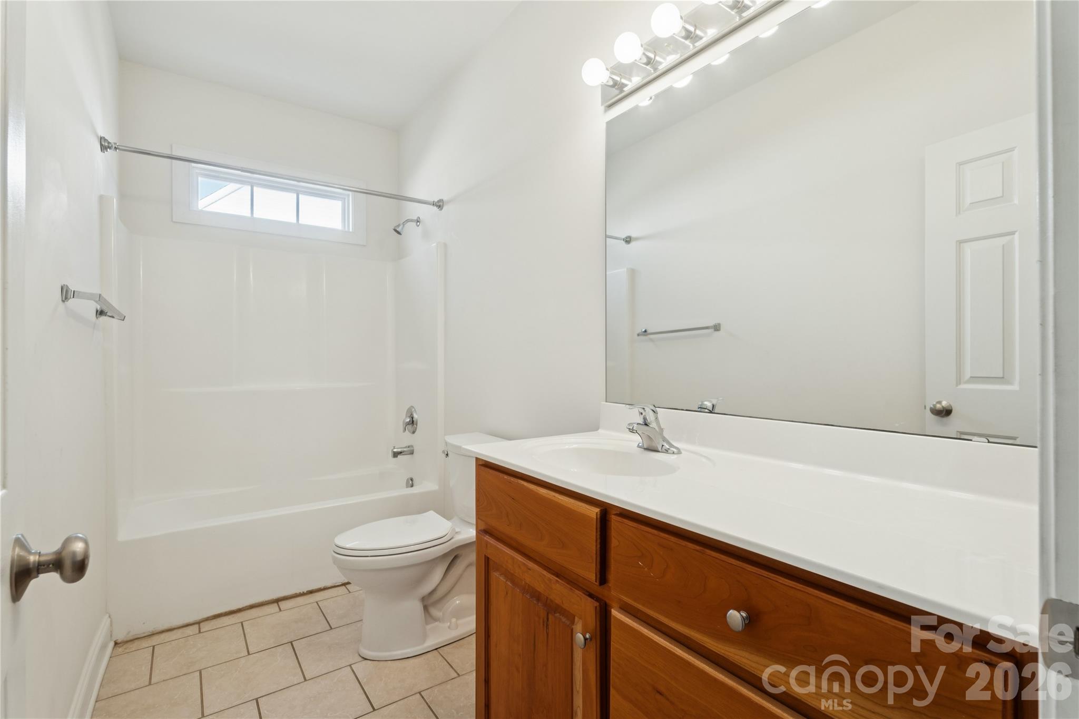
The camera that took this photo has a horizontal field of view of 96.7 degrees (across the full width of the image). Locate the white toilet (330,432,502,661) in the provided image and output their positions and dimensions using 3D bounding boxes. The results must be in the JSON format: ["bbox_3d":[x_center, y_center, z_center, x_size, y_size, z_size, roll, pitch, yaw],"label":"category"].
[{"bbox_3d":[-0.489,0.785,2.093,0.730,0.800,0.460,0,0,-35],"label":"white toilet"}]

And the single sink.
[{"bbox_3d":[0.189,0.324,1.317,0.400,0.140,0.540,0,0,-35],"label":"single sink"}]

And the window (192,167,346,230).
[{"bbox_3d":[-1.704,-1.024,3.108,0.890,0.280,0.080,0,0,-34],"label":"window"}]

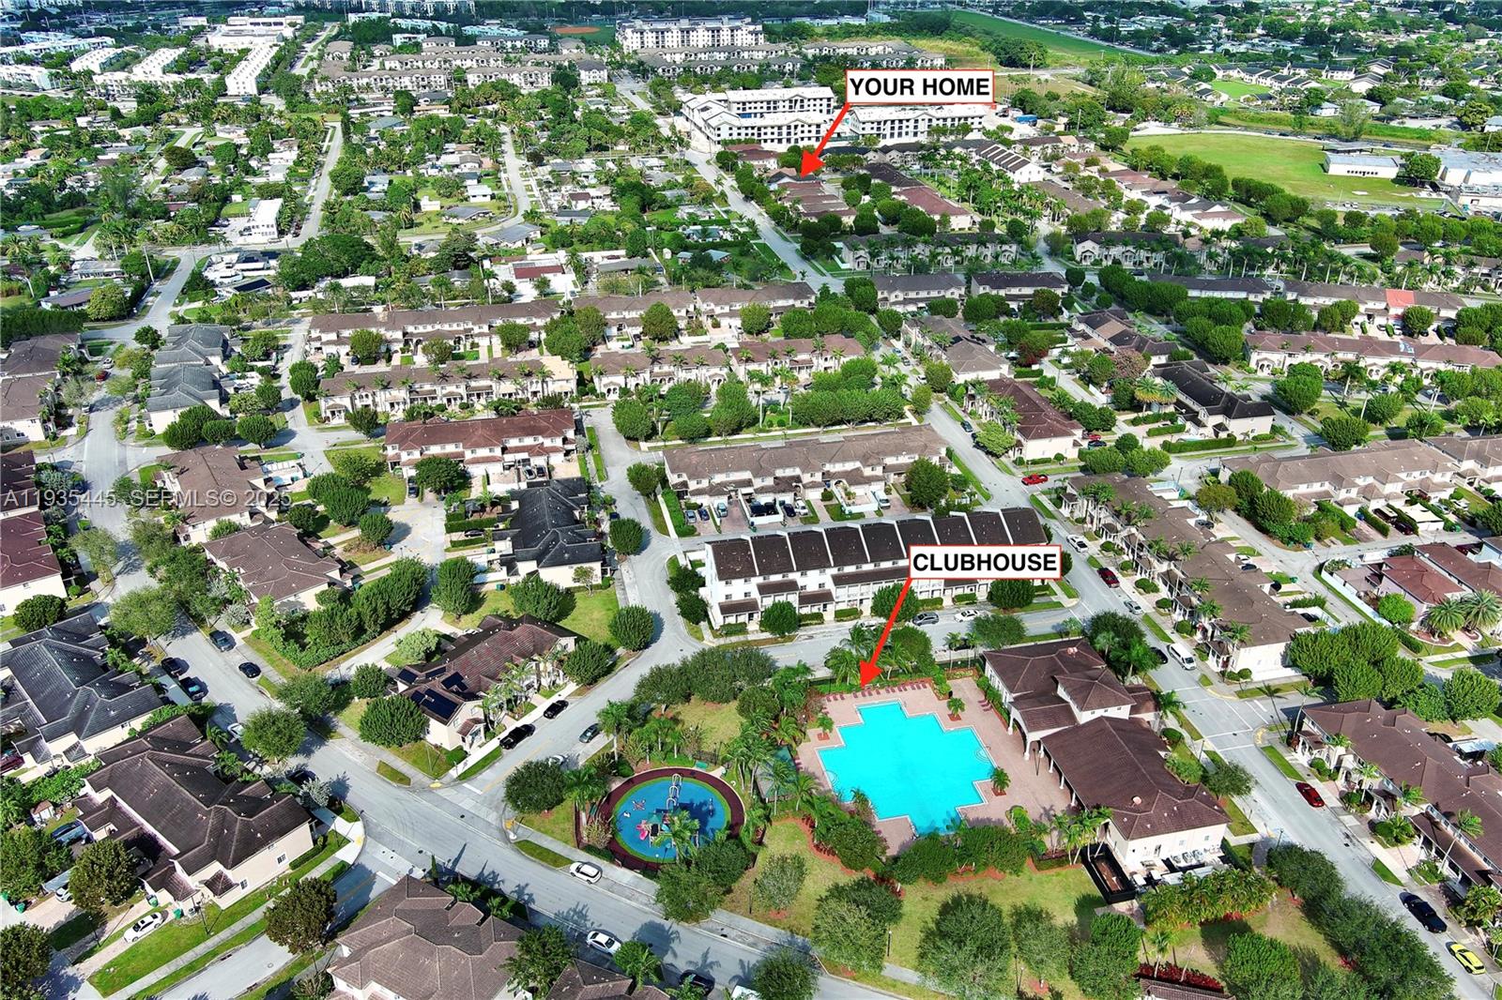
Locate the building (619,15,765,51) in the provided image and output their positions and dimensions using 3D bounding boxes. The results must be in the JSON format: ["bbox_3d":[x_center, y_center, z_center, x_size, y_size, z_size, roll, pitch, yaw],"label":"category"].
[{"bbox_3d":[-44.010,-340.730,885.680,103.000,18.000,52.000,-6,28,-11],"label":"building"}]

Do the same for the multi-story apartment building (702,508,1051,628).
[{"bbox_3d":[23.670,11.040,228.910,63.300,12.700,16.200,-6,28,-11],"label":"multi-story apartment building"}]

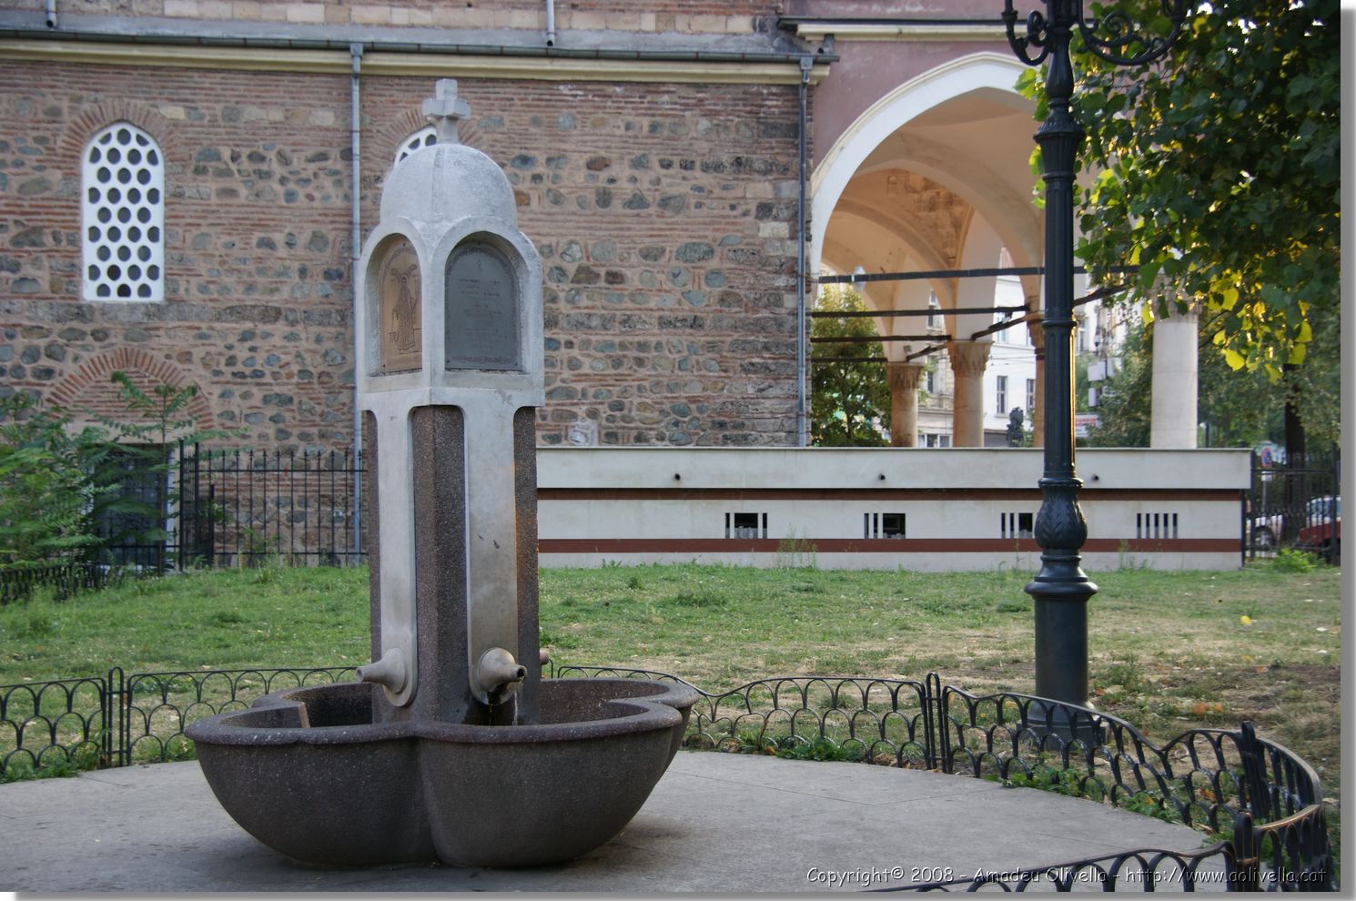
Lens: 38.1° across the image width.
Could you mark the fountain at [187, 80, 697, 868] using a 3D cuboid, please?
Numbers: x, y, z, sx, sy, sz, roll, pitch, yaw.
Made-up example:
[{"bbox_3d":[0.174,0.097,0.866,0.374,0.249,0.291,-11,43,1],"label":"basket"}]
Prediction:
[{"bbox_3d":[-0.986,0.029,8.500,2.350,3.260,2.350,0,0,-41],"label":"fountain"}]

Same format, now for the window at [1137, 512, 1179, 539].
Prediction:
[{"bbox_3d":[6.581,1.033,26.900,0.570,0.360,0.100,0,0,-6],"label":"window"}]

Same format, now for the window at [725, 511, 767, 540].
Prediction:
[{"bbox_3d":[0.923,1.010,26.300,0.570,0.360,0.100,0,0,-6],"label":"window"}]

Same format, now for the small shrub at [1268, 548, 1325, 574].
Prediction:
[{"bbox_3d":[8.515,1.517,27.000,0.760,0.360,0.650,0,0,0],"label":"small shrub"}]

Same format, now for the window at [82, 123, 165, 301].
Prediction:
[{"bbox_3d":[-7.522,-3.229,26.600,1.120,2.430,0.160,0,0,-6],"label":"window"}]

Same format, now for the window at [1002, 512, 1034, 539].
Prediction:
[{"bbox_3d":[4.681,1.021,26.700,0.570,0.360,0.100,0,0,-6],"label":"window"}]

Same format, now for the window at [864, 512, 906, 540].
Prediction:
[{"bbox_3d":[2.793,1.018,26.500,0.570,0.360,0.100,0,0,-6],"label":"window"}]

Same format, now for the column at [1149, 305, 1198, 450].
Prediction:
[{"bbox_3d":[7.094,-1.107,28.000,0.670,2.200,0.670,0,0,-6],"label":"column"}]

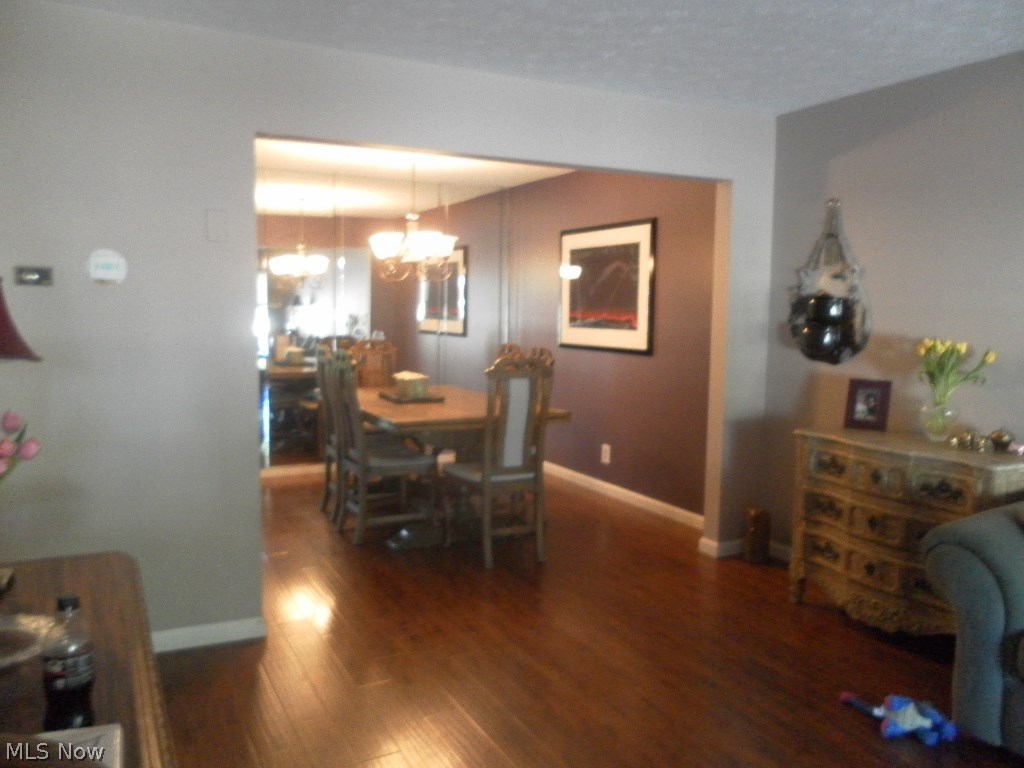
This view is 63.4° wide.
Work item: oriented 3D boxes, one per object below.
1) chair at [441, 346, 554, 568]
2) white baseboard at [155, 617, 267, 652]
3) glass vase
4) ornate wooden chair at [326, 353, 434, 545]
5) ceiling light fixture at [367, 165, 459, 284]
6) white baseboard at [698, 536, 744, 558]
[{"bbox_3d":[-0.104,0.372,4.637,0.430,1.165,0.600,-2,6,-27],"label":"chair"},{"bbox_3d":[-1.241,1.017,3.379,0.467,0.090,0.020,-2,6,-27],"label":"white baseboard"},{"bbox_3d":[1.806,0.171,3.523,0.155,0.167,0.155,-2,6,-27],"label":"glass vase"},{"bbox_3d":[-0.753,0.350,5.022,0.550,1.125,0.430,-2,6,-27],"label":"ornate wooden chair"},{"bbox_3d":[-0.654,-1.103,5.468,0.600,0.860,0.600,1,5,0],"label":"ceiling light fixture"},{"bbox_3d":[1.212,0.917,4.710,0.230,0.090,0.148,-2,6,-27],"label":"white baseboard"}]

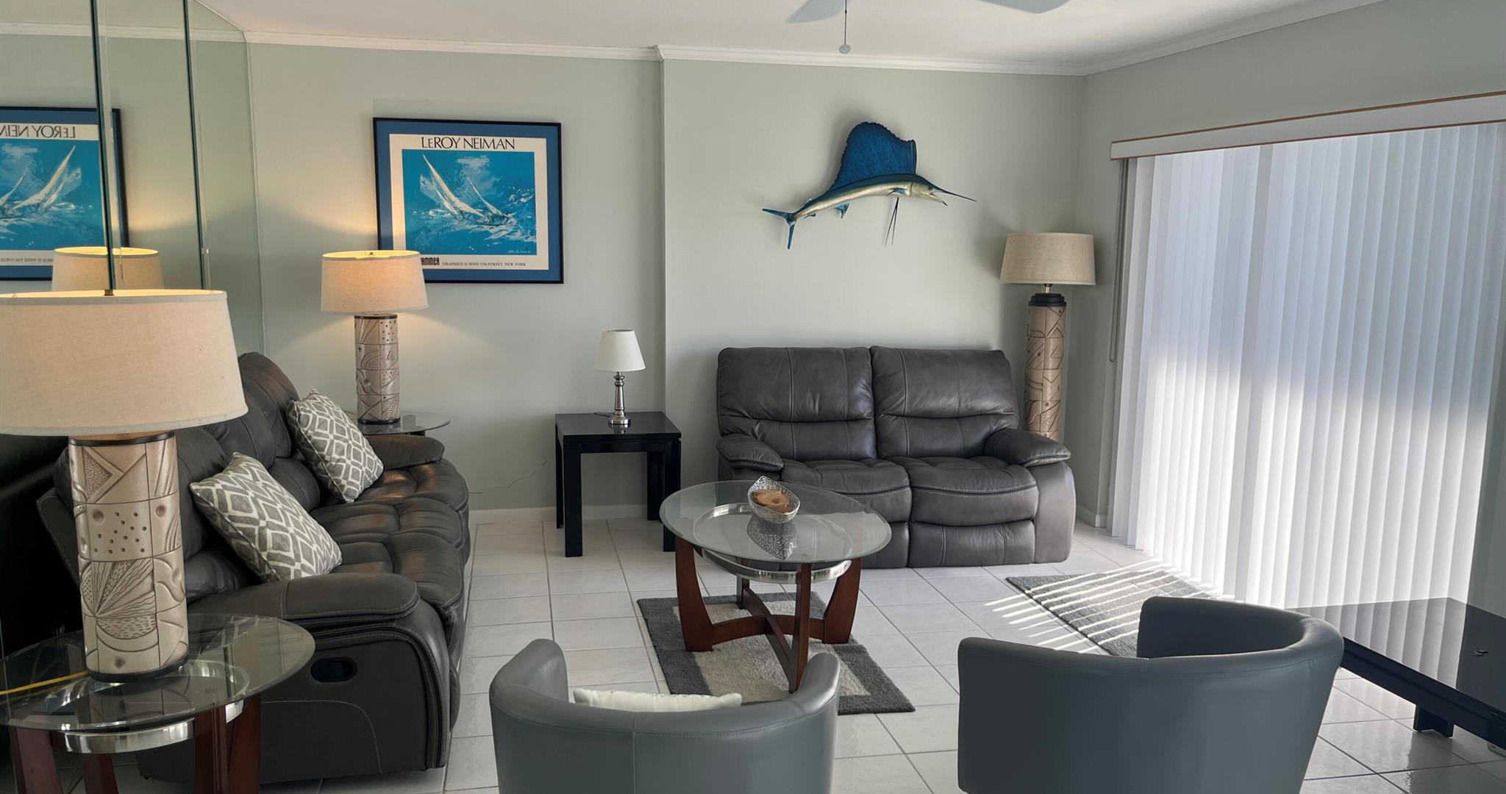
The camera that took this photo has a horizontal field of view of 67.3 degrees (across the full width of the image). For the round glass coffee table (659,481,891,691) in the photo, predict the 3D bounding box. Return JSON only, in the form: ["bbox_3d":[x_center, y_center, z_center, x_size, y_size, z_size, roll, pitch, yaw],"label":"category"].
[{"bbox_3d":[0.062,0.698,4.268,0.810,0.514,1.200,0,9,-8],"label":"round glass coffee table"}]

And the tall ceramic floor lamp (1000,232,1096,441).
[{"bbox_3d":[1.529,-0.072,5.965,0.531,1.569,0.531,-1,9,-12],"label":"tall ceramic floor lamp"}]

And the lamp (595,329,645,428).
[{"bbox_3d":[-0.658,-0.092,5.589,0.250,0.470,0.250,-1,9,-12],"label":"lamp"}]

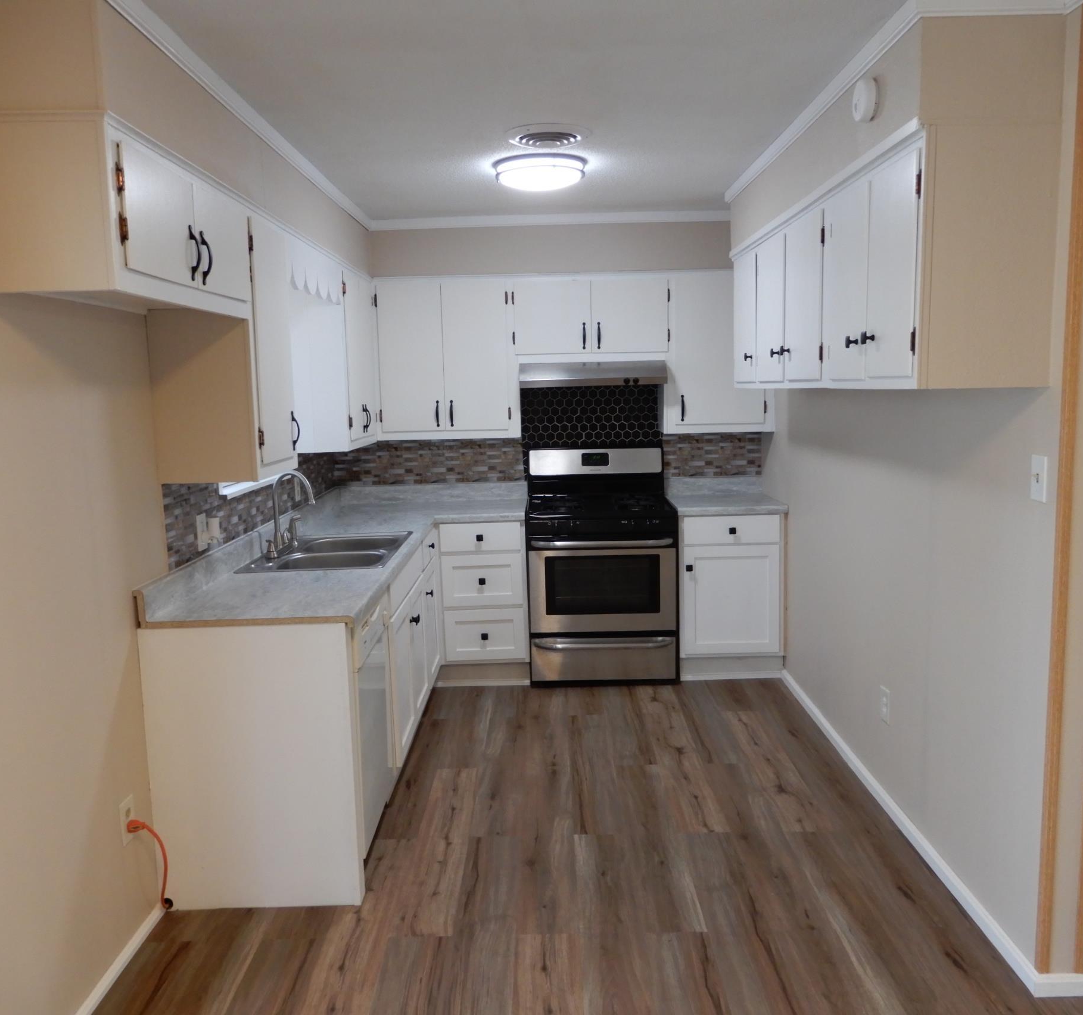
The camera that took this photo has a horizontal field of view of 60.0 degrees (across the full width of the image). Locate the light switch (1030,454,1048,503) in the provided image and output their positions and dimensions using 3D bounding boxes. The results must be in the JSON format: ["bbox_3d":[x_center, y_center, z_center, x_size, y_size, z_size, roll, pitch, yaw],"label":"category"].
[{"bbox_3d":[1.195,-0.069,2.265,0.012,0.114,0.072,-1,8,0],"label":"light switch"}]

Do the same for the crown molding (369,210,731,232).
[{"bbox_3d":[0.052,-1.466,4.792,1.875,0.055,0.047,-1,8,1],"label":"crown molding"}]

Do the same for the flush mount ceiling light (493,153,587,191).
[{"bbox_3d":[-0.005,-1.292,3.662,0.376,0.095,0.376,-1,8,0],"label":"flush mount ceiling light"}]

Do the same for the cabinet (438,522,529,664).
[{"bbox_3d":[-0.293,0.399,5.041,0.469,0.743,0.615,-1,8,0],"label":"cabinet"}]

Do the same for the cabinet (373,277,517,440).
[{"bbox_3d":[-0.484,-0.793,5.037,0.735,0.840,0.310,-1,8,0],"label":"cabinet"}]

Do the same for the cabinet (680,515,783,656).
[{"bbox_3d":[0.968,0.365,5.067,0.535,0.728,0.627,-1,8,1],"label":"cabinet"}]

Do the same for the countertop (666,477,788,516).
[{"bbox_3d":[0.962,-0.059,5.006,0.547,0.129,0.637,-1,8,1],"label":"countertop"}]

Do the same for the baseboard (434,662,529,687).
[{"bbox_3d":[-0.309,0.870,4.907,0.500,0.135,0.025,-1,8,1],"label":"baseboard"}]

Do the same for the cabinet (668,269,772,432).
[{"bbox_3d":[0.931,-0.833,5.050,0.570,0.834,0.347,-1,8,1],"label":"cabinet"}]

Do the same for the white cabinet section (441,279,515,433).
[{"bbox_3d":[-0.340,-0.824,5.136,0.357,0.790,0.335,-1,8,0],"label":"white cabinet section"}]

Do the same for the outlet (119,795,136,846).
[{"bbox_3d":[-1.144,0.870,2.610,0.010,0.116,0.072,-1,8,0],"label":"outlet"}]

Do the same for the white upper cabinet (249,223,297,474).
[{"bbox_3d":[-1.025,-0.514,3.073,0.317,0.824,0.441,-1,8,1],"label":"white upper cabinet"}]

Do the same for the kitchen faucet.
[{"bbox_3d":[-0.983,0.016,3.740,0.195,0.317,0.260,-1,8,0],"label":"kitchen faucet"}]

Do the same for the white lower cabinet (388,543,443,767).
[{"bbox_3d":[-0.830,0.542,4.094,0.605,0.728,1.320,-1,8,1],"label":"white lower cabinet"}]

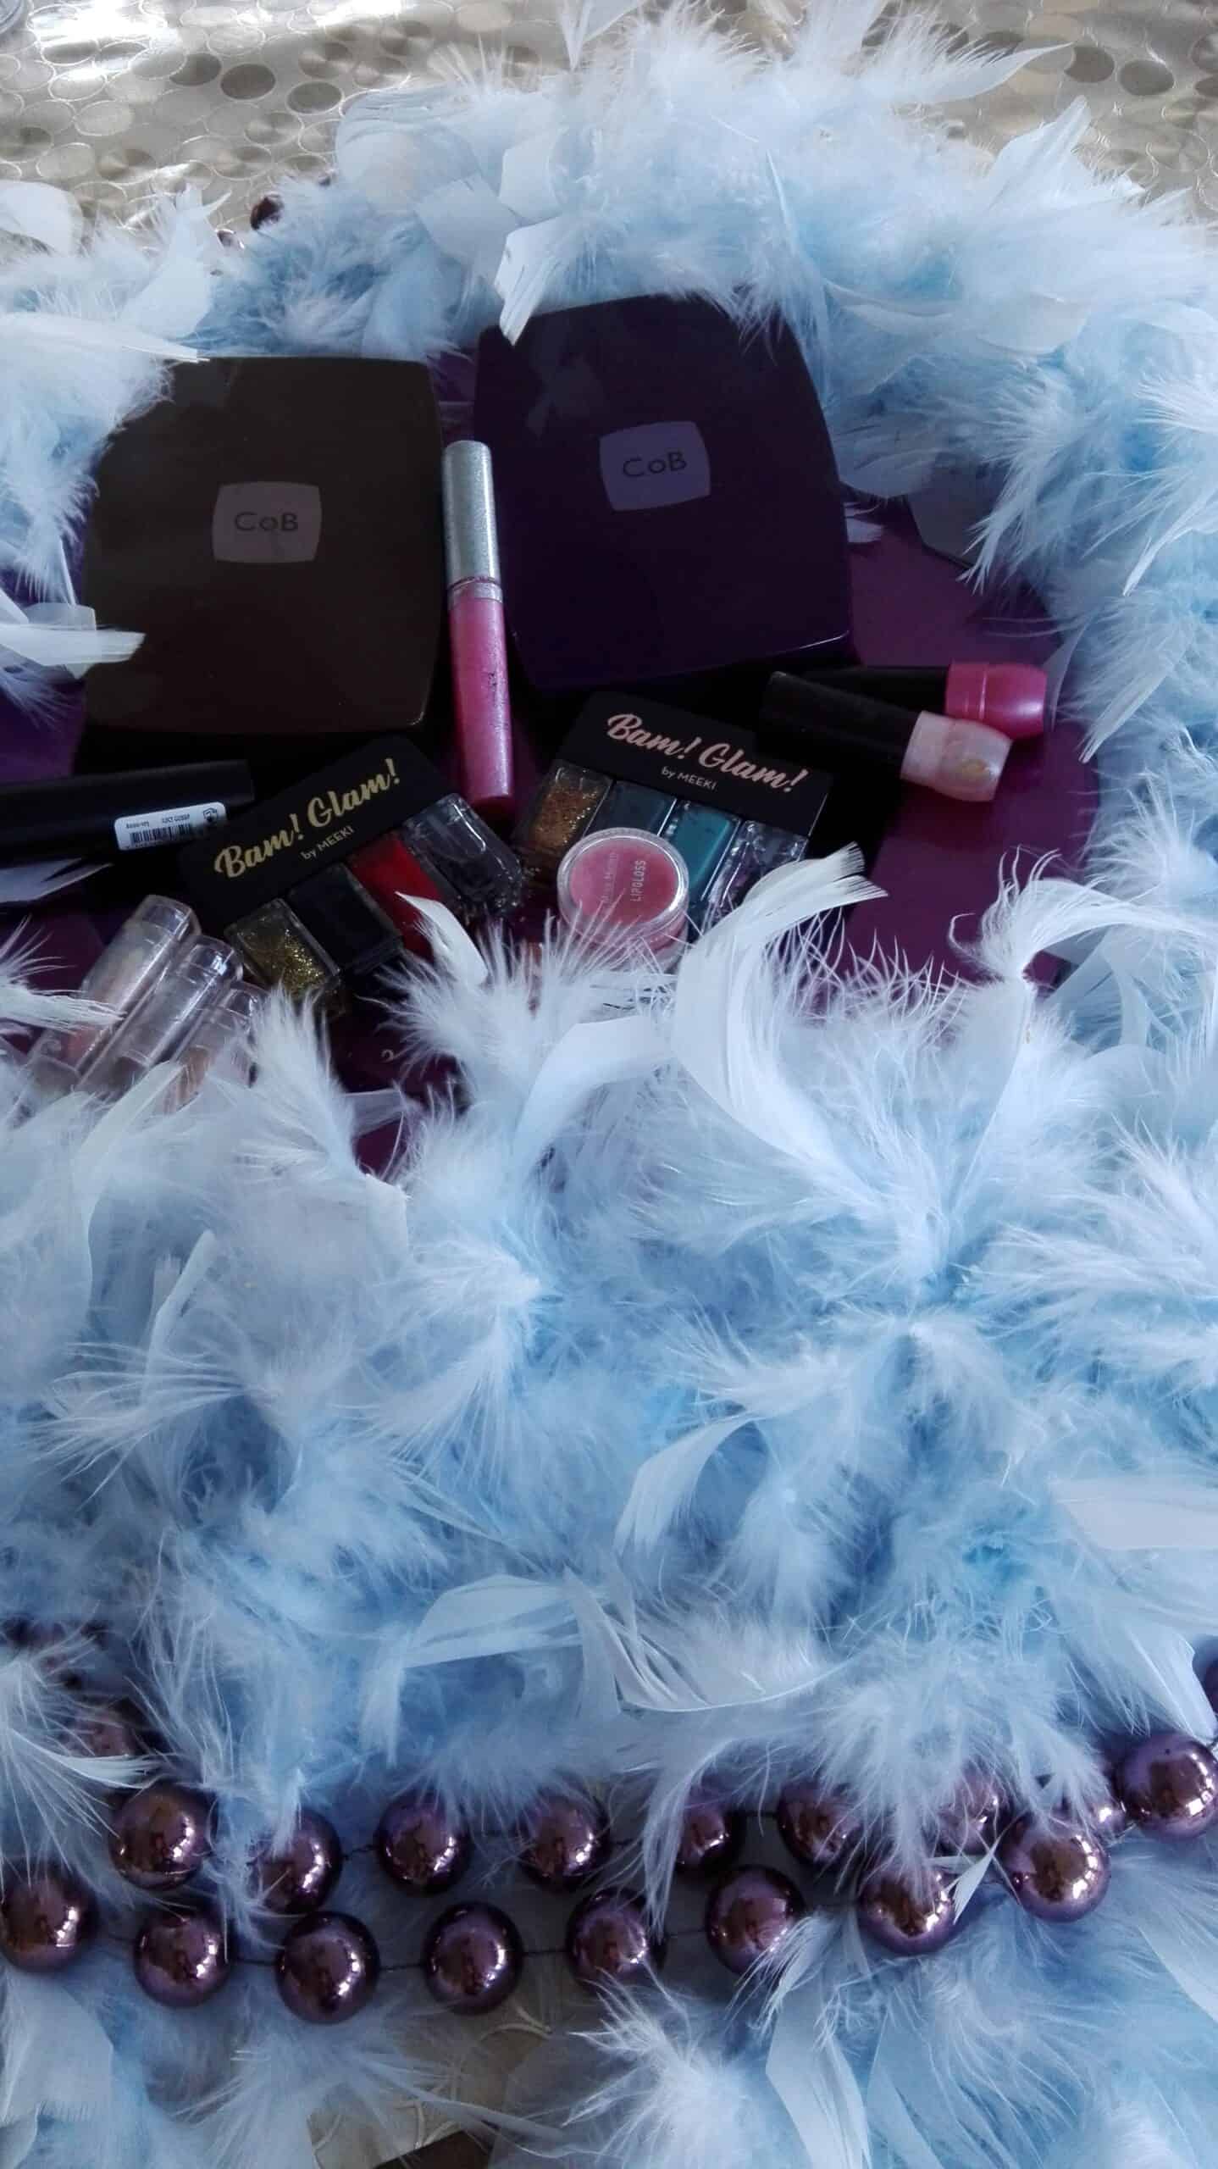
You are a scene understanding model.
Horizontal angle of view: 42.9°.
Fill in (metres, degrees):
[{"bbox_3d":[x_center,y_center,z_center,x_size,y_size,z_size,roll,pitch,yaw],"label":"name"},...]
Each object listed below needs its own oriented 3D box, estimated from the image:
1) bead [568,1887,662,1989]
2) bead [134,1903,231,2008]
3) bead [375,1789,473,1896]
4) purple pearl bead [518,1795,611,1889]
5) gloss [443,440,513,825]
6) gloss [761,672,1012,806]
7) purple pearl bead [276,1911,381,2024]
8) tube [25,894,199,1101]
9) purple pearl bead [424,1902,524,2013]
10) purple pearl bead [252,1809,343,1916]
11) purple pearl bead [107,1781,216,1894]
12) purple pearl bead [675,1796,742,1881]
[{"bbox_3d":[0.001,0.165,0.300,0.019,0.019,0.019,0,63,0],"label":"bead"},{"bbox_3d":[-0.083,0.168,0.300,0.019,0.019,0.019,0,63,0],"label":"bead"},{"bbox_3d":[-0.036,0.149,0.305,0.019,0.019,0.019,0,63,0],"label":"bead"},{"bbox_3d":[-0.009,0.152,0.311,0.019,0.019,0.019,0,63,0],"label":"purple pearl bead"},{"bbox_3d":[-0.037,-0.130,0.440,0.015,0.015,0.127,-4,65,-2],"label":"gloss"},{"bbox_3d":[0.075,-0.094,0.420,0.065,0.018,0.018,17,64,6],"label":"gloss"},{"bbox_3d":[-0.052,0.165,0.290,0.019,0.019,0.019,0,63,0],"label":"purple pearl bead"},{"bbox_3d":[-0.126,-0.017,0.384,0.015,0.015,0.067,25,65,12],"label":"tube"},{"bbox_3d":[-0.026,0.165,0.294,0.019,0.019,0.019,0,63,0],"label":"purple pearl bead"},{"bbox_3d":[-0.061,0.151,0.302,0.019,0.019,0.019,0,63,0],"label":"purple pearl bead"},{"bbox_3d":[-0.085,0.142,0.294,0.019,0.019,0.019,0,63,0],"label":"purple pearl bead"},{"bbox_3d":[0.018,0.146,0.305,0.019,0.019,0.019,0,63,0],"label":"purple pearl bead"}]

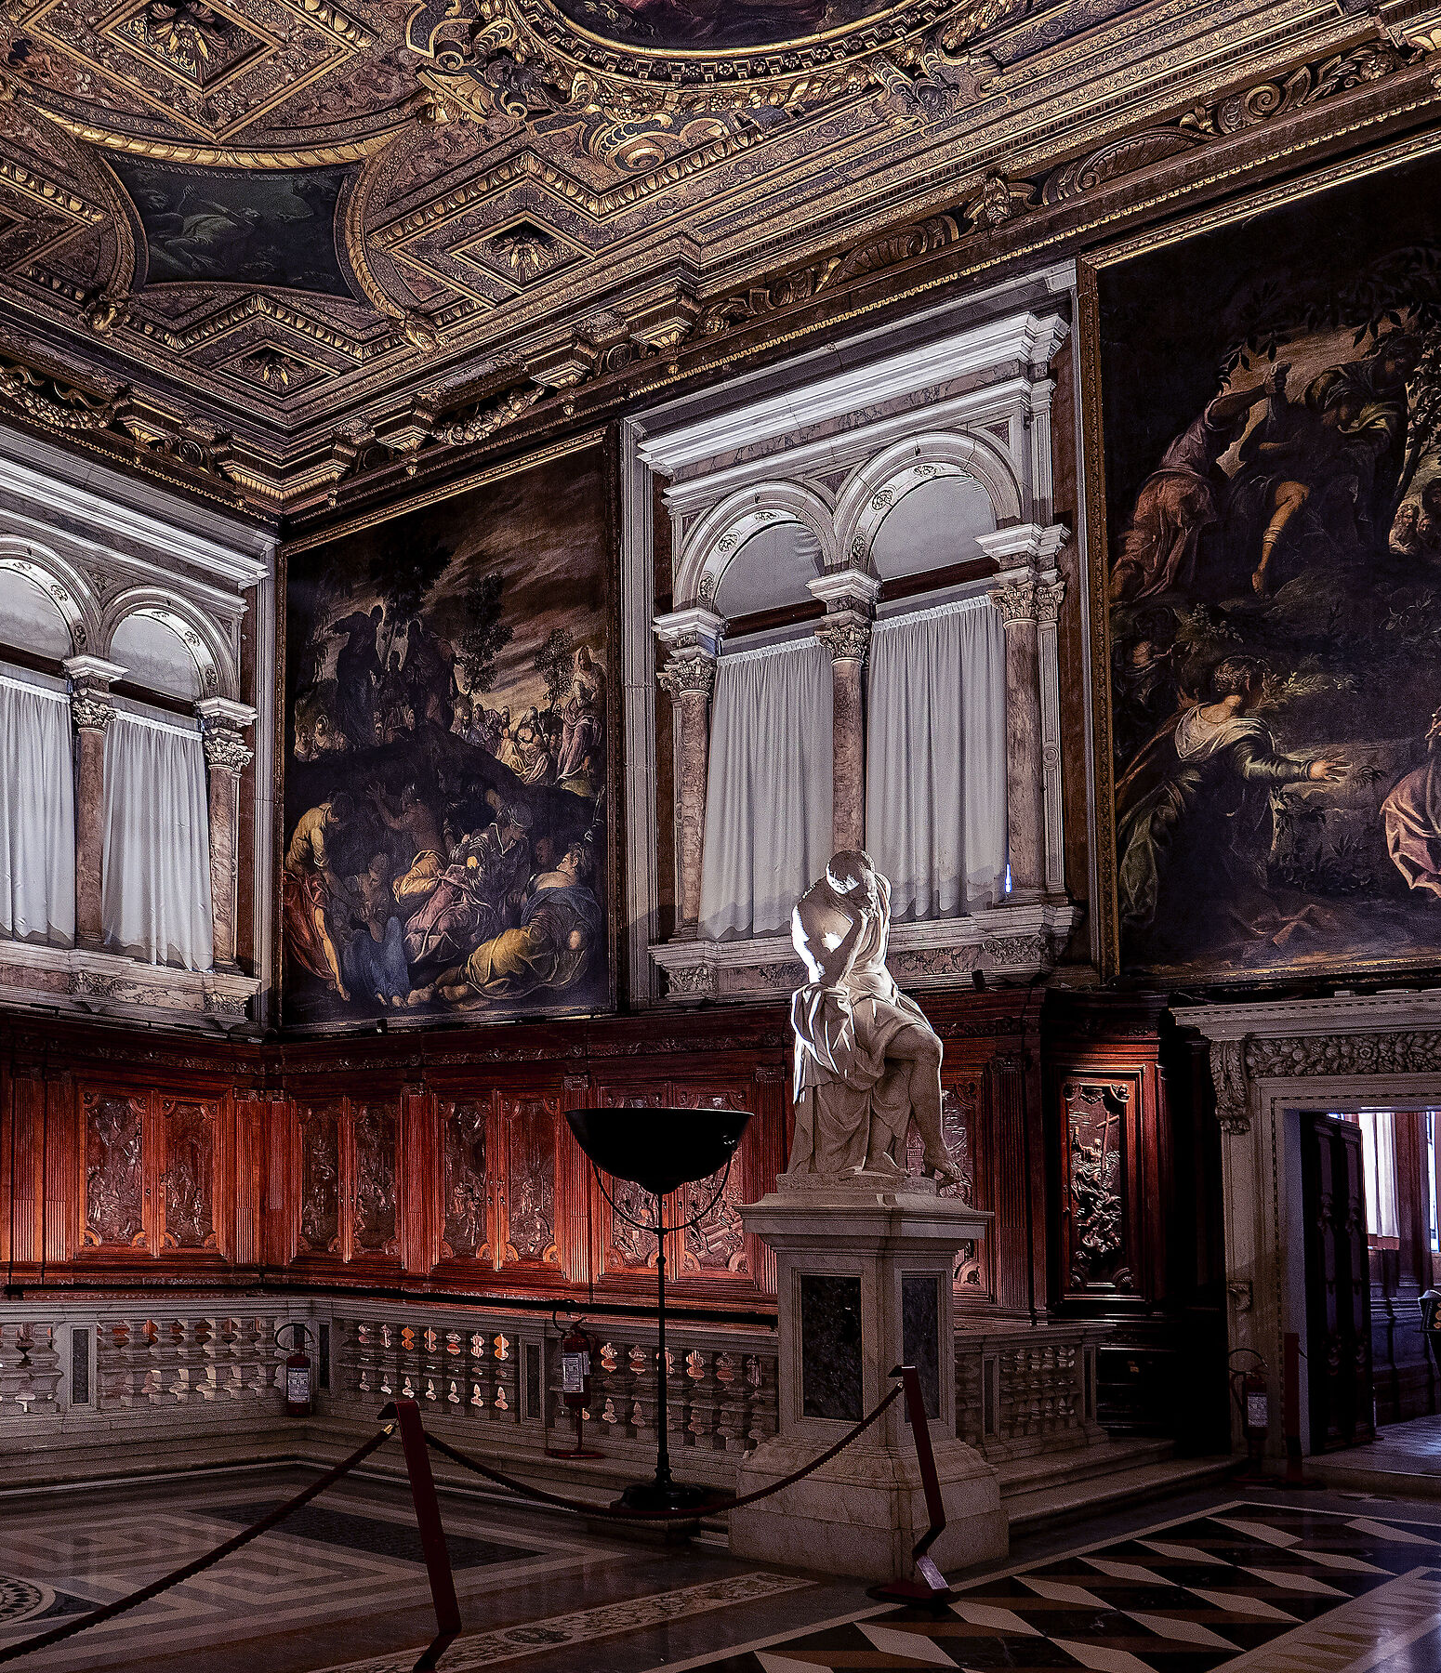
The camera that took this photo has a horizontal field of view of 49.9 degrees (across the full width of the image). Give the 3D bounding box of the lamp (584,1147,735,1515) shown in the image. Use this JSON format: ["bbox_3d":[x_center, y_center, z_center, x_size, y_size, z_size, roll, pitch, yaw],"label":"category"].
[{"bbox_3d":[-0.269,2.426,7.923,0.840,1.878,0.840,1,-13,0],"label":"lamp"}]

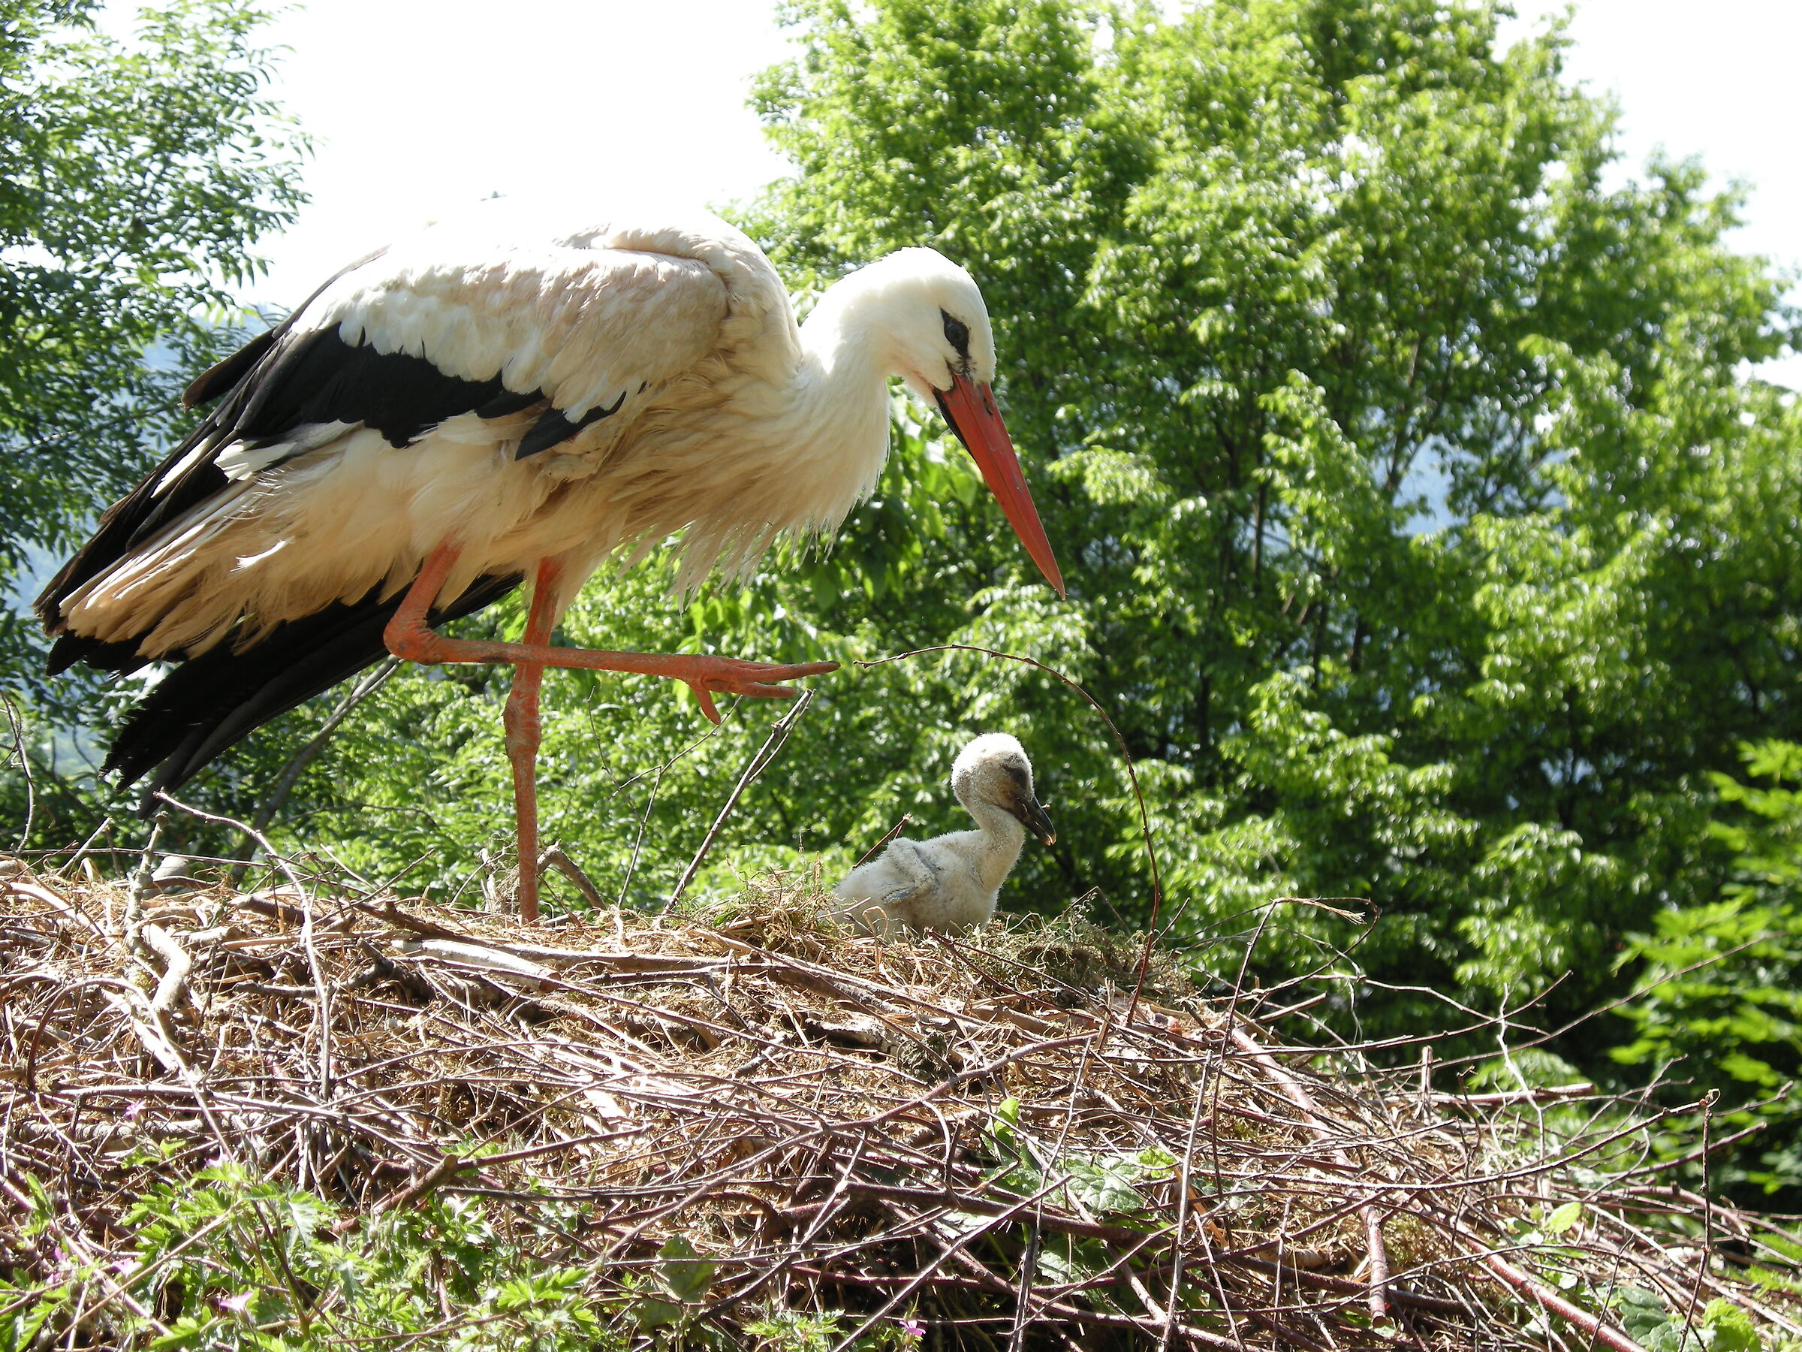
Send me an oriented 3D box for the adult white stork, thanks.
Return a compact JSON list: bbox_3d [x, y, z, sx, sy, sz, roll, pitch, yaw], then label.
[{"bbox_3d":[-0.255,-0.056,2.400,0.740,0.570,0.270,0,-5,5],"label":"adult white stork"}]

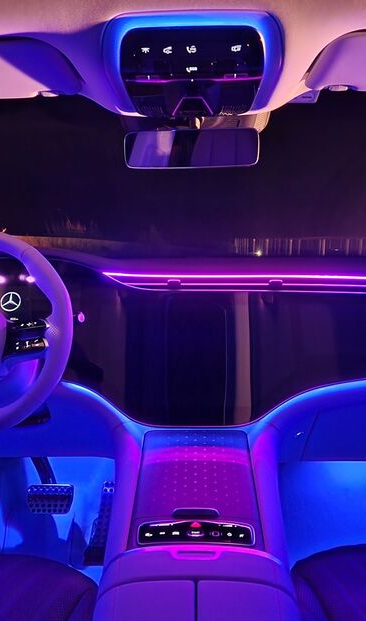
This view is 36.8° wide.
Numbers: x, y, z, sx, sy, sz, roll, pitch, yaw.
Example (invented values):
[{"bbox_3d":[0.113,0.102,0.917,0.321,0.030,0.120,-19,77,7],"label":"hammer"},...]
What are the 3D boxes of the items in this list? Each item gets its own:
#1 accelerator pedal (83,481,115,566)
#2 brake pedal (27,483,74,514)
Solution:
[{"bbox_3d":[-0.204,0.524,1.360,0.065,0.210,0.040,0,-30,1],"label":"accelerator pedal"},{"bbox_3d":[-0.316,0.448,1.310,0.108,0.072,0.035,0,-23,1],"label":"brake pedal"}]

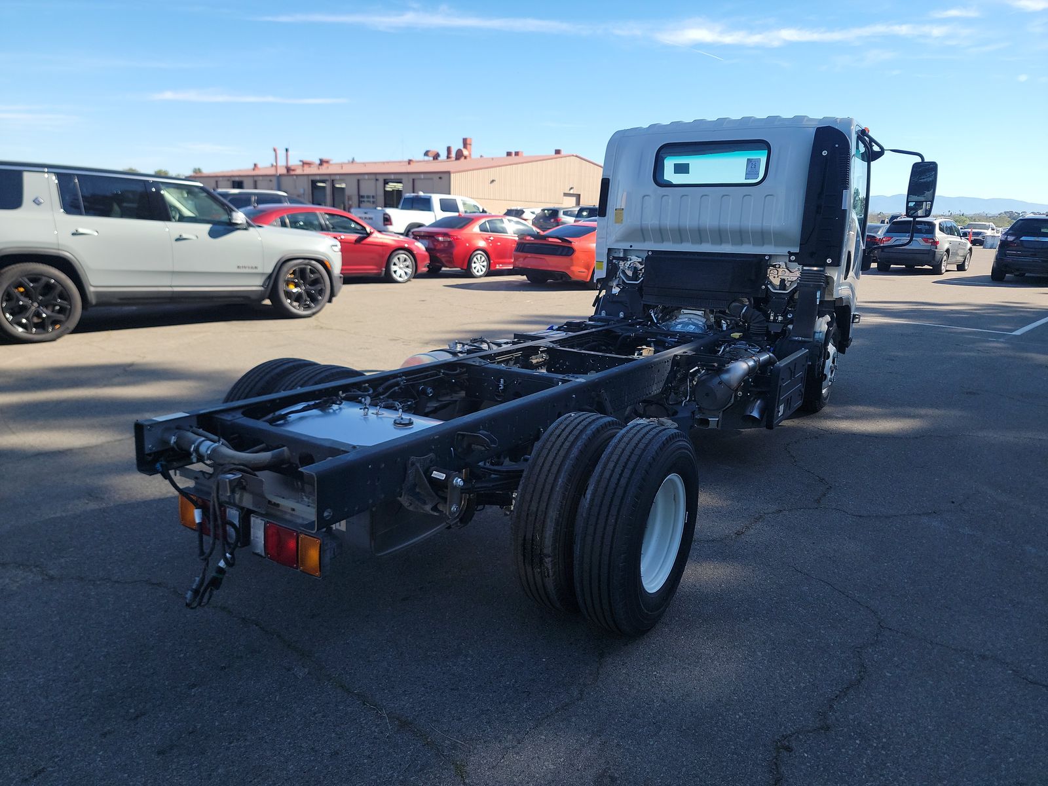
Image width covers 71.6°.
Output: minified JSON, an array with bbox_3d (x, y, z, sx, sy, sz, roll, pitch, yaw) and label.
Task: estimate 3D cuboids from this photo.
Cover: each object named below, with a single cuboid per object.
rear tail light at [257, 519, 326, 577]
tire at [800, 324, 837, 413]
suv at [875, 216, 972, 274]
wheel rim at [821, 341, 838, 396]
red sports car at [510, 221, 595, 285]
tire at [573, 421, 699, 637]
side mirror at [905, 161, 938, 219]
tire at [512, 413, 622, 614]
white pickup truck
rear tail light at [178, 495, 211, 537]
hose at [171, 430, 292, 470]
[{"bbox_3d":[-0.702,0.468,2.254,0.285,0.125,0.070,10,14,30],"label":"rear tail light"},{"bbox_3d":[2.336,-0.209,5.953,0.210,0.770,0.770,10,16,30],"label":"tire"},{"bbox_3d":[12.750,-4.690,22.950,1.853,1.674,4.565,14,18,41],"label":"suv"},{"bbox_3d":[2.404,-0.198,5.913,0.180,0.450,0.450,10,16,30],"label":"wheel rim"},{"bbox_3d":[1.828,-3.292,17.217,1.920,1.380,4.790,13,17,39],"label":"red sports car"},{"bbox_3d":[0.441,0.502,2.722,0.210,0.770,0.770,10,16,30],"label":"tire"},{"bbox_3d":[3.308,-1.685,6.036,0.085,0.450,0.200,-7,16,-33],"label":"side mirror"},{"bbox_3d":[0.230,0.467,2.847,0.210,0.770,0.770,10,16,30],"label":"tire"},{"bbox_3d":[-2.944,-5.840,25.087,2.060,1.960,5.900,14,18,42],"label":"white pickup truck"},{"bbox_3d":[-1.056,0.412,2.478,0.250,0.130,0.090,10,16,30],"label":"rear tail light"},{"bbox_3d":[-0.973,0.177,2.381,0.430,0.060,0.170,10,14,30],"label":"hose"}]

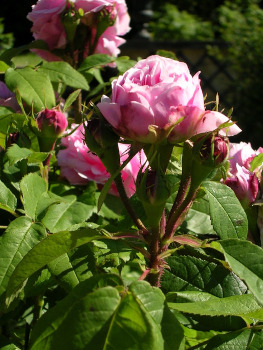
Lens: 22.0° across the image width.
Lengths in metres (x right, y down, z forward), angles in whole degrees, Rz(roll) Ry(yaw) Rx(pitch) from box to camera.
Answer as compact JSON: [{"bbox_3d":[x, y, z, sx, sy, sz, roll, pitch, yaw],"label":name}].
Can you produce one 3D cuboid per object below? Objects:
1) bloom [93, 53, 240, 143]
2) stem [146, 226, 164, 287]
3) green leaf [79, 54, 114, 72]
[{"bbox_3d":[0.022,-0.045,0.400,0.084,0.051,0.078,2,13,0],"label":"bloom"},{"bbox_3d":[0.015,0.051,0.430,0.010,0.038,0.010,2,12,0],"label":"stem"},{"bbox_3d":[-0.030,-0.095,0.580,0.032,0.006,0.019,-16,35,-13],"label":"green leaf"}]

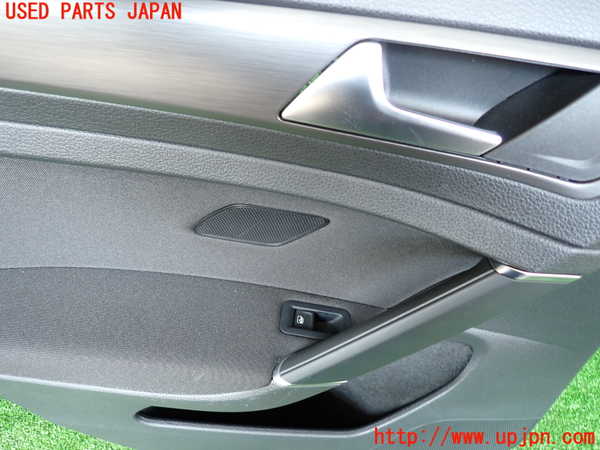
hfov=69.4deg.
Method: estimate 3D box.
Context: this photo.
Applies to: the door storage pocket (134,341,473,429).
[{"bbox_3d":[0.004,0.174,0.480,0.360,0.085,0.055,2,30,-1],"label":"door storage pocket"}]

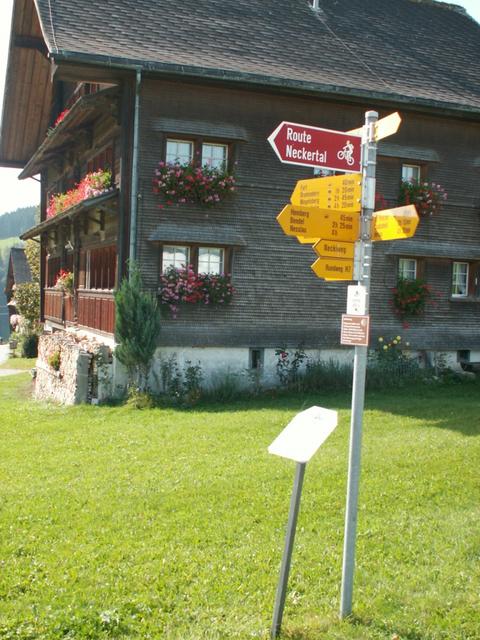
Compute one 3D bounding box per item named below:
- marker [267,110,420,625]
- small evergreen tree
[{"bbox_3d":[0.460,0.245,4.040,0.720,2.640,0.720,2,2,-6],"label":"marker"},{"bbox_3d":[-1.769,0.155,13.400,0.780,2.270,0.780,1,2,-21],"label":"small evergreen tree"}]

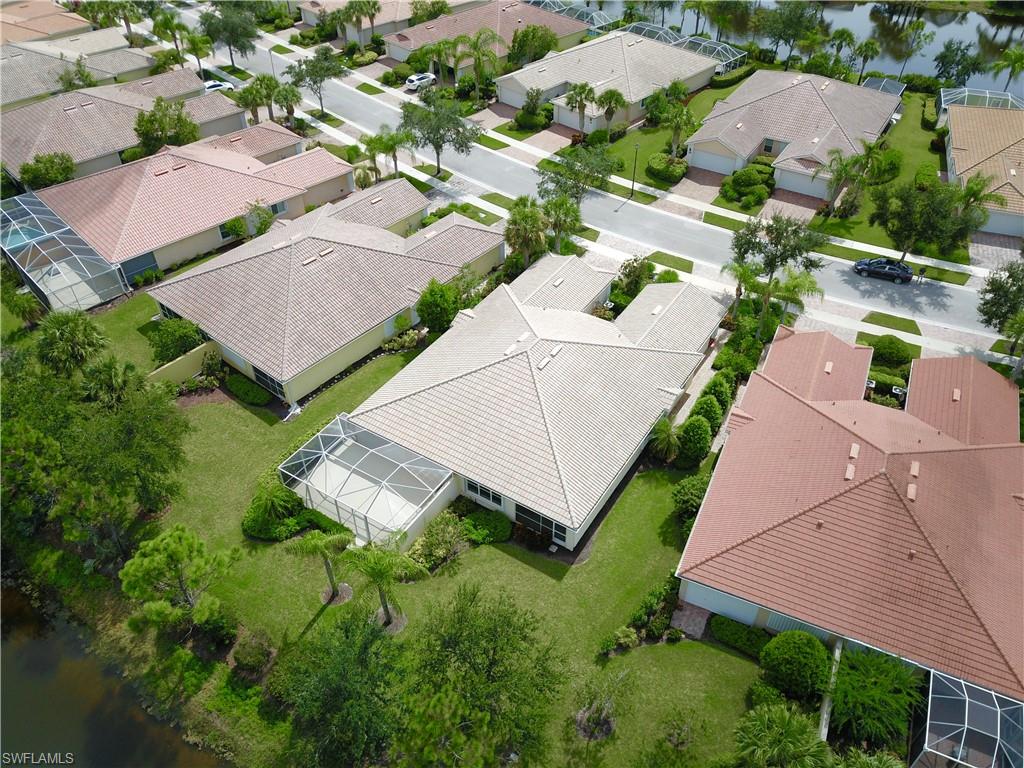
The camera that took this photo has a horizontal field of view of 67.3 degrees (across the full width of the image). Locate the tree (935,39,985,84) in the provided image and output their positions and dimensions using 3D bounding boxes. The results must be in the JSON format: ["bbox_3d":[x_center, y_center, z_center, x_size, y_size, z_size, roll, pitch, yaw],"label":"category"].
[{"bbox_3d":[57.943,-41.392,99.846,5.951,6.055,5.951,0,41,0],"label":"tree"}]

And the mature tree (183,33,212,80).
[{"bbox_3d":[-41.726,-43.816,103.227,3.613,5.956,3.613,0,41,0],"label":"mature tree"}]

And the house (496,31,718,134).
[{"bbox_3d":[12.517,-40.979,99.431,17.450,6.322,25.227,33,51,32],"label":"house"}]

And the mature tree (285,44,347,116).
[{"bbox_3d":[-23.653,-36.879,93.761,7.736,7.942,7.736,0,41,0],"label":"mature tree"}]

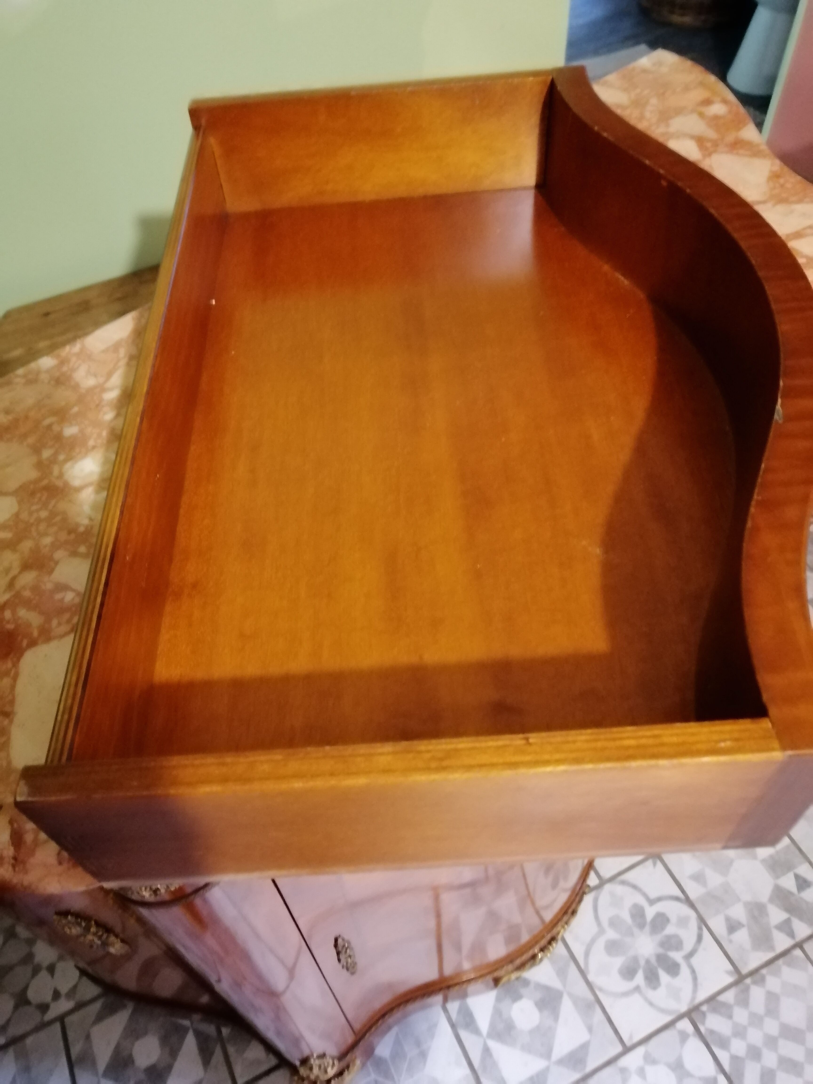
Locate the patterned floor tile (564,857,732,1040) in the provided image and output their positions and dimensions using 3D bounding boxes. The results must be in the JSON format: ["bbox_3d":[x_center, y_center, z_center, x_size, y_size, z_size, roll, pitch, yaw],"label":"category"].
[{"bbox_3d":[0.363,0.621,1.252,0.202,0.010,0.202,-23,54,-14],"label":"patterned floor tile"}]

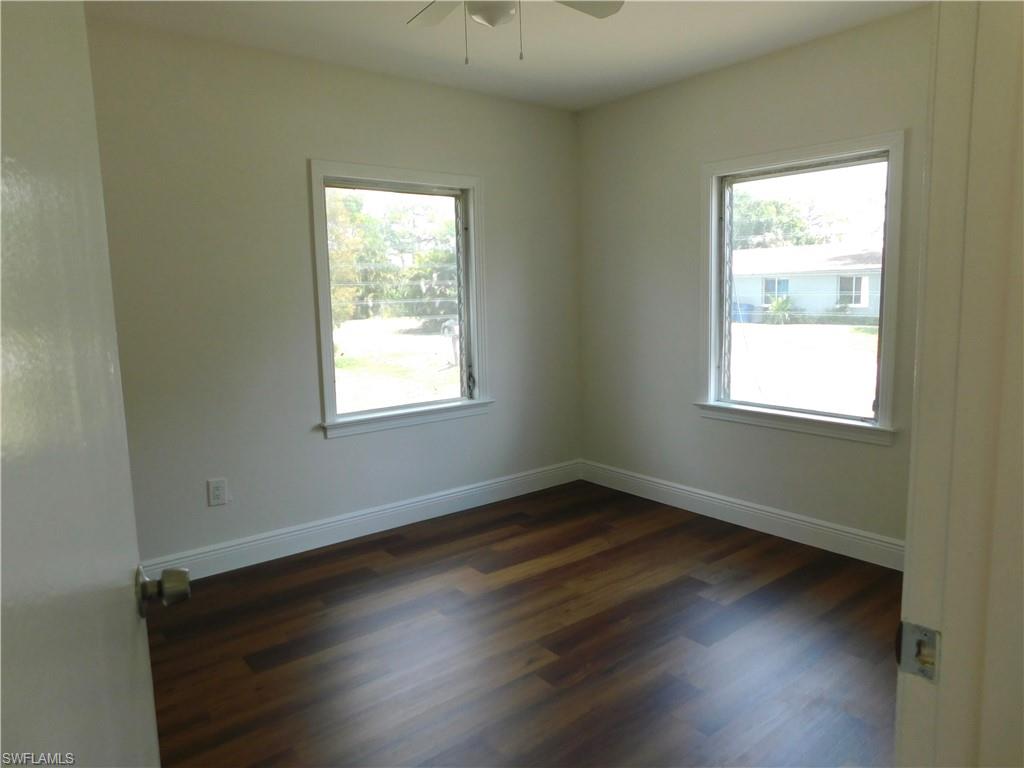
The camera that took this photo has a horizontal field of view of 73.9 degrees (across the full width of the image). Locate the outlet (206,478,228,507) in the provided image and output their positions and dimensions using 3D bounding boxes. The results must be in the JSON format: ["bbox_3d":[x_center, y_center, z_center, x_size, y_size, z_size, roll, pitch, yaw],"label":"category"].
[{"bbox_3d":[-1.364,0.503,3.167,0.075,0.118,0.012,-7,10,-38],"label":"outlet"}]

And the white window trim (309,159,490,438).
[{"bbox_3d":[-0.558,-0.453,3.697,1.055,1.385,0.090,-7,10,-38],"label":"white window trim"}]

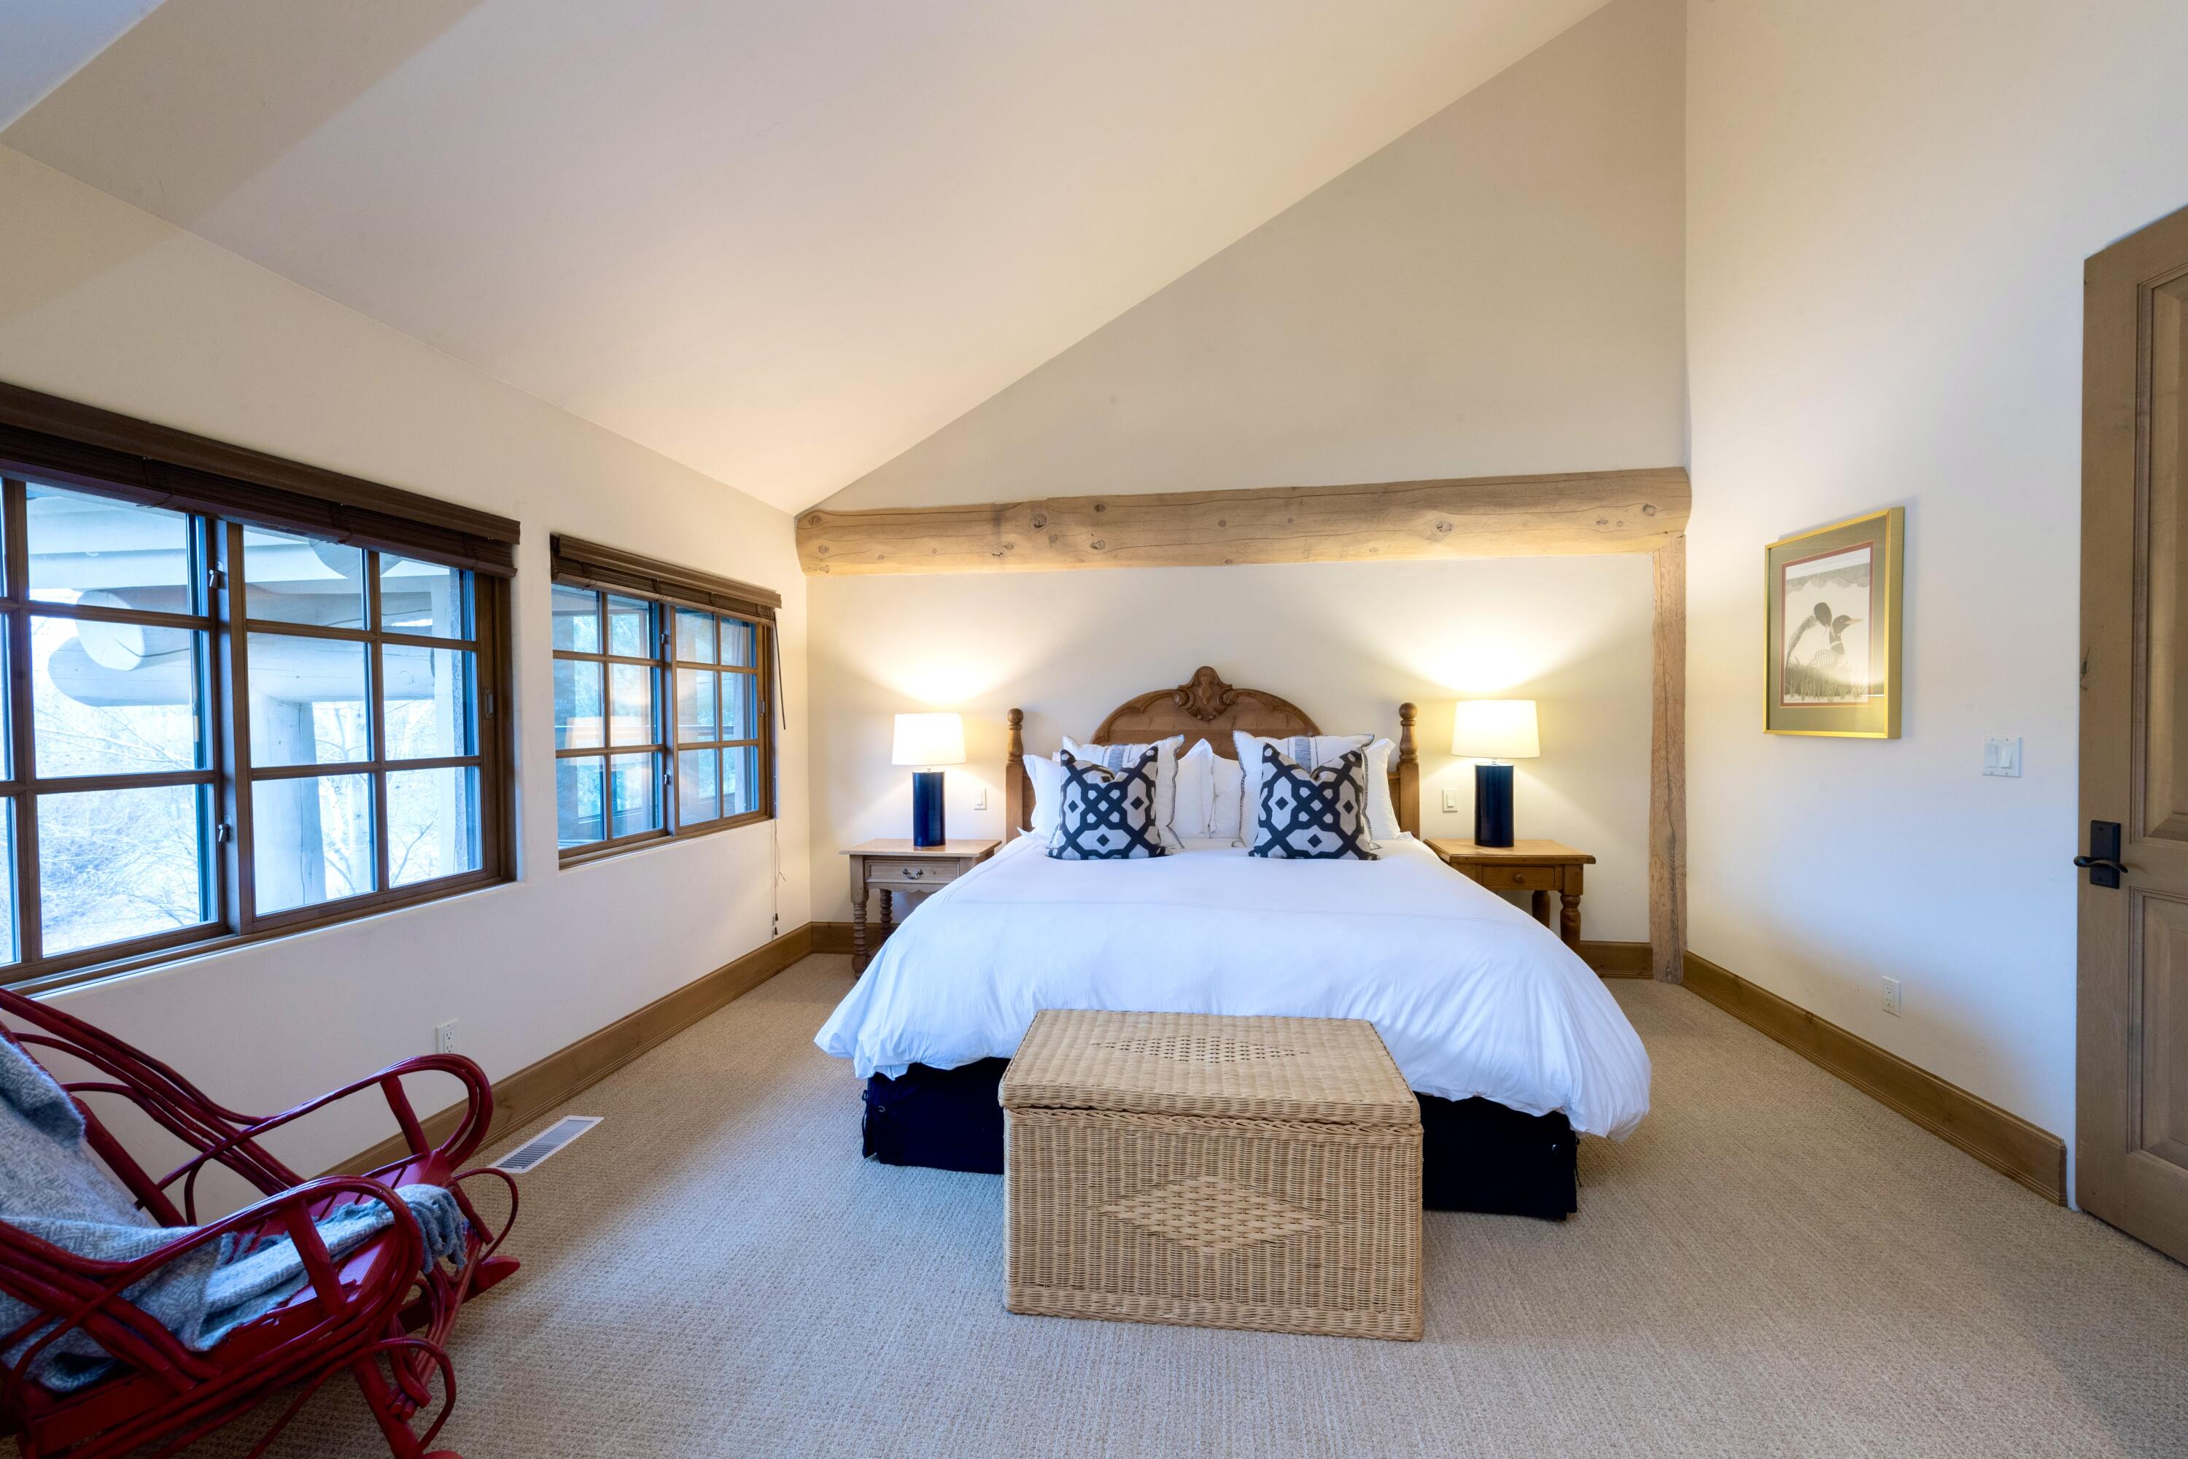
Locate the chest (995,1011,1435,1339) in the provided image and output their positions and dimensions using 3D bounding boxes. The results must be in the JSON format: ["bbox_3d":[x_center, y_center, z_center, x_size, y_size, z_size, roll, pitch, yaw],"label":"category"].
[{"bbox_3d":[0.273,1.042,2.077,0.905,0.520,0.470,0,1,8],"label":"chest"}]

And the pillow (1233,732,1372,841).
[{"bbox_3d":[0.974,0.292,3.925,0.660,0.570,0.180,0,-19,8],"label":"pillow"}]

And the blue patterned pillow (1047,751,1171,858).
[{"bbox_3d":[0.074,0.341,3.858,0.530,0.500,0.170,0,-15,8],"label":"blue patterned pillow"}]

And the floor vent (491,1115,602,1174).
[{"bbox_3d":[-1.726,1.304,2.698,0.135,0.013,0.337,0,1,8],"label":"floor vent"}]

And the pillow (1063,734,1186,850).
[{"bbox_3d":[0.140,0.273,3.987,0.560,0.530,0.190,0,-13,8],"label":"pillow"}]

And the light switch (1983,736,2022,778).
[{"bbox_3d":[2.617,0.079,2.450,0.012,0.116,0.116,0,1,8],"label":"light switch"}]

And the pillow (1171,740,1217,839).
[{"bbox_3d":[0.125,0.327,4.275,0.900,0.500,0.190,0,-16,8],"label":"pillow"}]

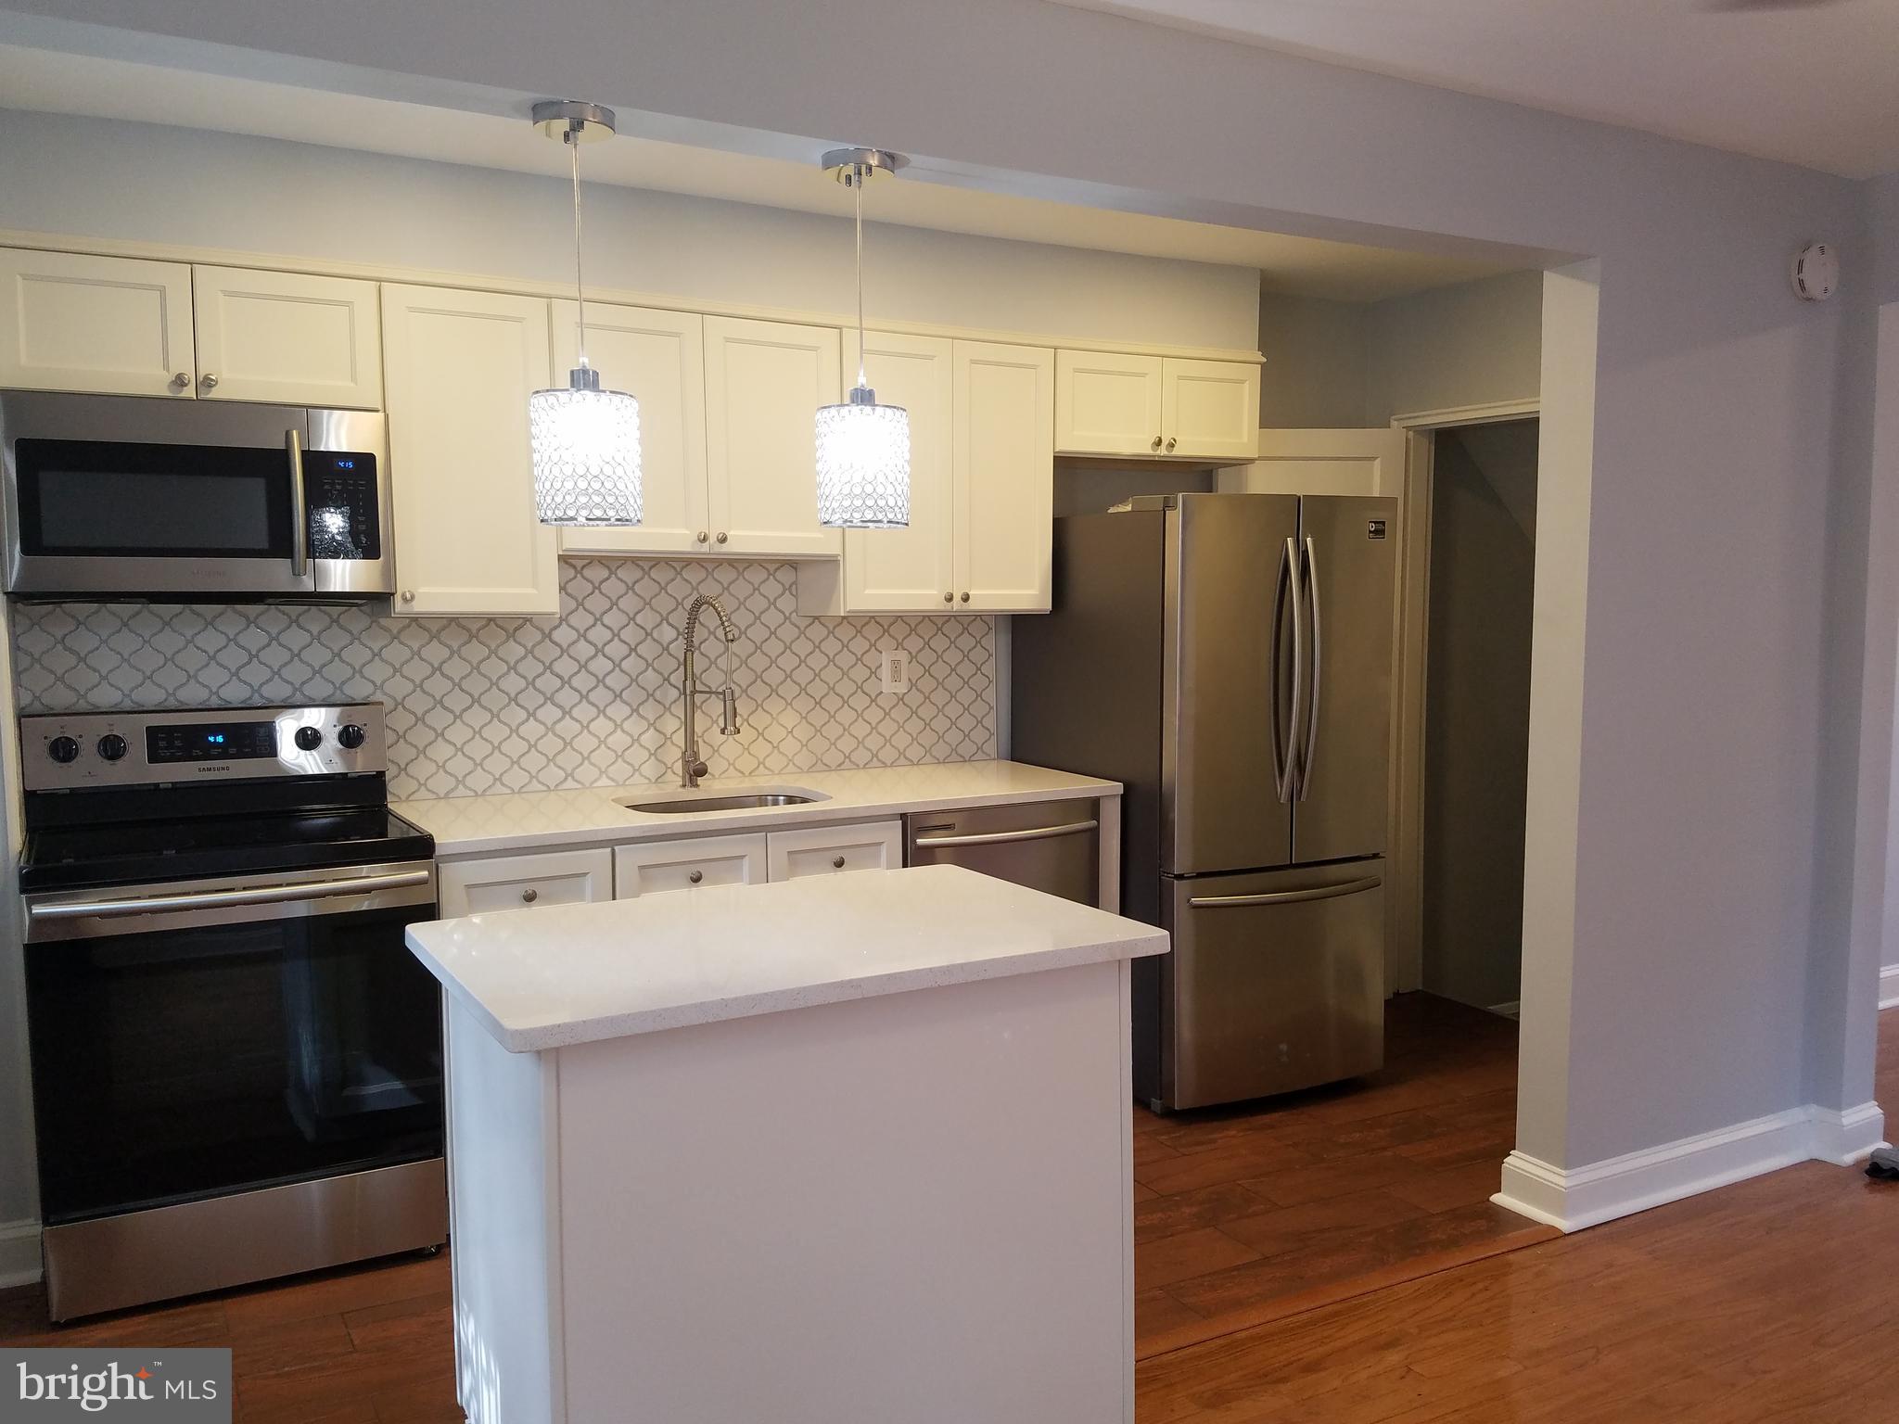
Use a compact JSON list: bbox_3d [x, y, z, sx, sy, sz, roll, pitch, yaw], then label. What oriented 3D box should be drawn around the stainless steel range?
[{"bbox_3d":[-1.603,0.603,3.220,0.757,1.185,0.690,-3,6,-29],"label":"stainless steel range"}]

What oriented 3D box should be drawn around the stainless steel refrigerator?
[{"bbox_3d":[0.772,0.229,4.367,0.775,1.714,0.865,-3,6,-28],"label":"stainless steel refrigerator"}]

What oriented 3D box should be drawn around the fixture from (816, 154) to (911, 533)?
[{"bbox_3d":[-0.146,-0.608,2.355,0.160,0.596,0.160,0,5,0],"label":"fixture"}]

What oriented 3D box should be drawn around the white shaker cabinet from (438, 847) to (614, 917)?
[{"bbox_3d":[-1.099,0.695,3.535,0.389,0.838,0.623,-3,6,-28],"label":"white shaker cabinet"}]

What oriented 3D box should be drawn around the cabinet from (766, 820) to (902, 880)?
[{"bbox_3d":[-0.427,0.662,3.890,0.371,0.838,0.623,-3,6,-28],"label":"cabinet"}]

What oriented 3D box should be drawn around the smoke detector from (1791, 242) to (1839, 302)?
[{"bbox_3d":[2.073,-1.056,3.406,0.140,0.140,0.042,-3,6,-28],"label":"smoke detector"}]

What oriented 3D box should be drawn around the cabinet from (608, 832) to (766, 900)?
[{"bbox_3d":[-0.761,0.708,3.731,0.385,0.880,0.628,-3,5,-28],"label":"cabinet"}]

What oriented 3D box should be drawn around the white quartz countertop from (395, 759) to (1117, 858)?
[{"bbox_3d":[-0.476,0.232,3.819,1.804,0.029,0.659,-3,6,-28],"label":"white quartz countertop"}]

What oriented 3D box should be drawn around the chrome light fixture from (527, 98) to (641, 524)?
[{"bbox_3d":[-0.551,-0.585,2.142,0.161,0.600,0.161,-3,5,-28],"label":"chrome light fixture"}]

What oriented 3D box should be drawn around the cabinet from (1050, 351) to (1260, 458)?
[{"bbox_3d":[0.568,-0.932,4.470,0.762,0.311,0.321,-3,6,-28],"label":"cabinet"}]

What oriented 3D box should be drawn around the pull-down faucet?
[{"bbox_3d":[-0.652,-0.053,3.894,0.230,0.532,0.085,4,6,40],"label":"pull-down faucet"}]

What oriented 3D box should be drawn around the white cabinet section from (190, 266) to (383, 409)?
[{"bbox_3d":[-1.540,-0.838,3.309,0.382,0.285,0.320,-3,6,-29],"label":"white cabinet section"}]

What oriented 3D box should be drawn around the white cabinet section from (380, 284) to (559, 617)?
[{"bbox_3d":[-1.203,-0.618,3.515,0.386,0.769,0.320,-3,6,-29],"label":"white cabinet section"}]

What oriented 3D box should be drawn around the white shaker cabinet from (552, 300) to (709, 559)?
[{"bbox_3d":[-0.873,-0.713,3.723,0.388,0.618,0.333,-3,5,-28],"label":"white shaker cabinet"}]

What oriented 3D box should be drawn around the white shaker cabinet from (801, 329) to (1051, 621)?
[{"bbox_3d":[-0.065,-0.678,4.162,0.680,0.773,0.335,-3,5,-28],"label":"white shaker cabinet"}]

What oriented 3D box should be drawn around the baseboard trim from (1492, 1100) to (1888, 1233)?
[{"bbox_3d":[1.880,1.082,3.551,1.170,0.138,0.303,-3,5,-28],"label":"baseboard trim"}]

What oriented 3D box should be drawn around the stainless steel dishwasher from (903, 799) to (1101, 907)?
[{"bbox_3d":[0.026,0.674,4.117,0.600,0.875,0.635,-3,5,-28],"label":"stainless steel dishwasher"}]

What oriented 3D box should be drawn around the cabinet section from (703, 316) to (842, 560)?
[{"bbox_3d":[-0.531,-0.728,3.878,0.377,0.607,0.320,-3,6,-29],"label":"cabinet section"}]

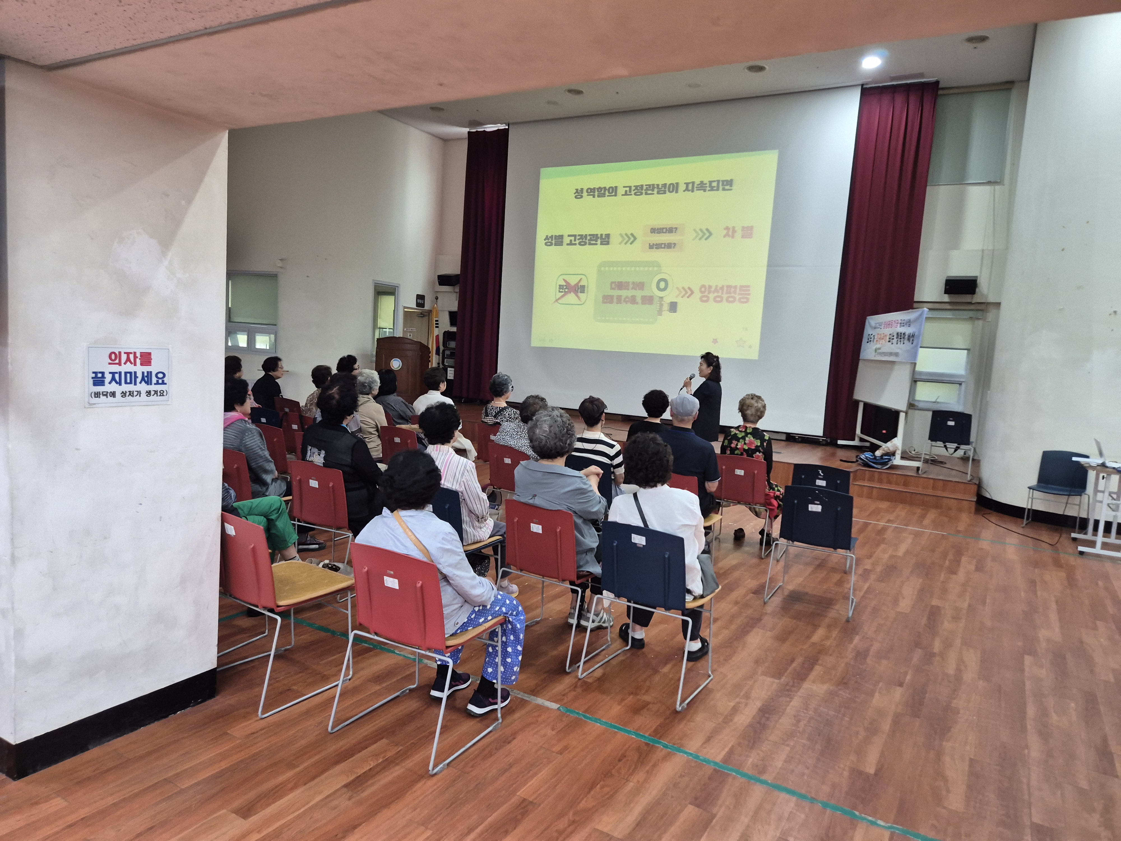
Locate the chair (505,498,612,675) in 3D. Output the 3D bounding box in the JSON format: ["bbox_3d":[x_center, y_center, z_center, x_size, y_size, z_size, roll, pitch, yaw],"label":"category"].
[{"bbox_3d":[-0.019,0.817,4.022,0.515,0.800,0.510,7,7,33],"label":"chair"}]

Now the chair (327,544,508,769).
[{"bbox_3d":[-0.538,0.850,2.961,0.497,0.784,0.490,7,7,28],"label":"chair"}]

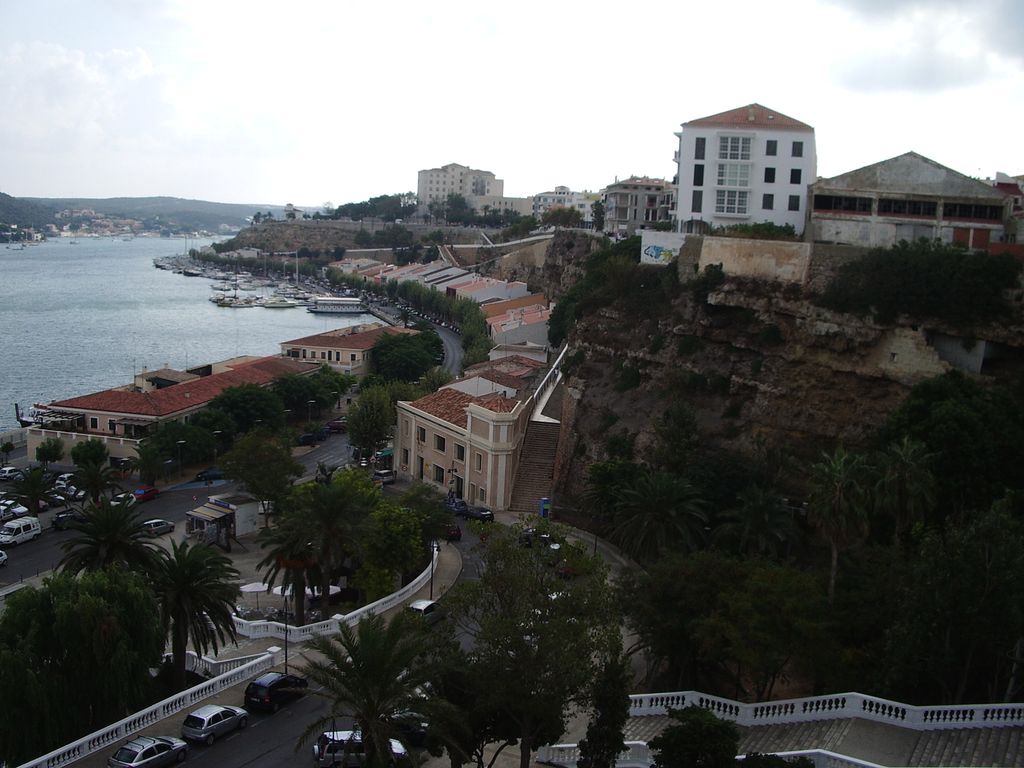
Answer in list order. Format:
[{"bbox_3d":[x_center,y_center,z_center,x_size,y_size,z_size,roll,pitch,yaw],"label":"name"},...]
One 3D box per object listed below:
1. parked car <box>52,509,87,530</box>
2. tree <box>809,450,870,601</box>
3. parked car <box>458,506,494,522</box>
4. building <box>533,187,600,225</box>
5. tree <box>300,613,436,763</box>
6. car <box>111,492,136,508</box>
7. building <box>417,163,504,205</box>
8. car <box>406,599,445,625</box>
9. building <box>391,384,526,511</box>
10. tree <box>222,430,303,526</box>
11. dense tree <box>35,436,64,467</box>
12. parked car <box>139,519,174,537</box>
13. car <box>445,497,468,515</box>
[{"bbox_3d":[-47.080,14.384,110.503,1.750,1.480,4.150,5,9,19],"label":"parked car"},{"bbox_3d":[24.220,10.979,77.041,4.400,12.920,4.400,2,9,0],"label":"tree"},{"bbox_3d":[-3.890,15.020,121.160,1.700,1.450,4.100,-2,9,-30],"label":"parked car"},{"bbox_3d":[22.404,-72.072,424.716,26.500,16.400,18.000,2,9,0],"label":"building"},{"bbox_3d":[-6.382,14.876,47.369,6.600,8.500,6.600,2,9,0],"label":"tree"},{"bbox_3d":[-40.881,12.001,109.051,1.550,1.530,2.500,5,9,21],"label":"car"},{"bbox_3d":[-27.560,-105.680,564.010,46.100,26.830,22.000,2,8,-3],"label":"building"},{"bbox_3d":[-6.530,17.200,78.880,1.700,1.460,4.050,5,9,21],"label":"car"},{"bbox_3d":[-3.960,7.770,138.290,12.000,12.500,28.500,-2,9,-31],"label":"building"},{"bbox_3d":[-24.231,9.459,102.191,7.951,9.716,7.951,2,8,0],"label":"tree"},{"bbox_3d":[-55.428,8.229,123.423,3.465,3.775,3.465,2,8,0],"label":"dense tree"},{"bbox_3d":[-37.131,15.053,108.862,1.680,1.450,3.900,7,9,29],"label":"parked car"},{"bbox_3d":[-7.062,14.648,126.393,1.720,1.460,4.200,-4,10,-33],"label":"car"}]

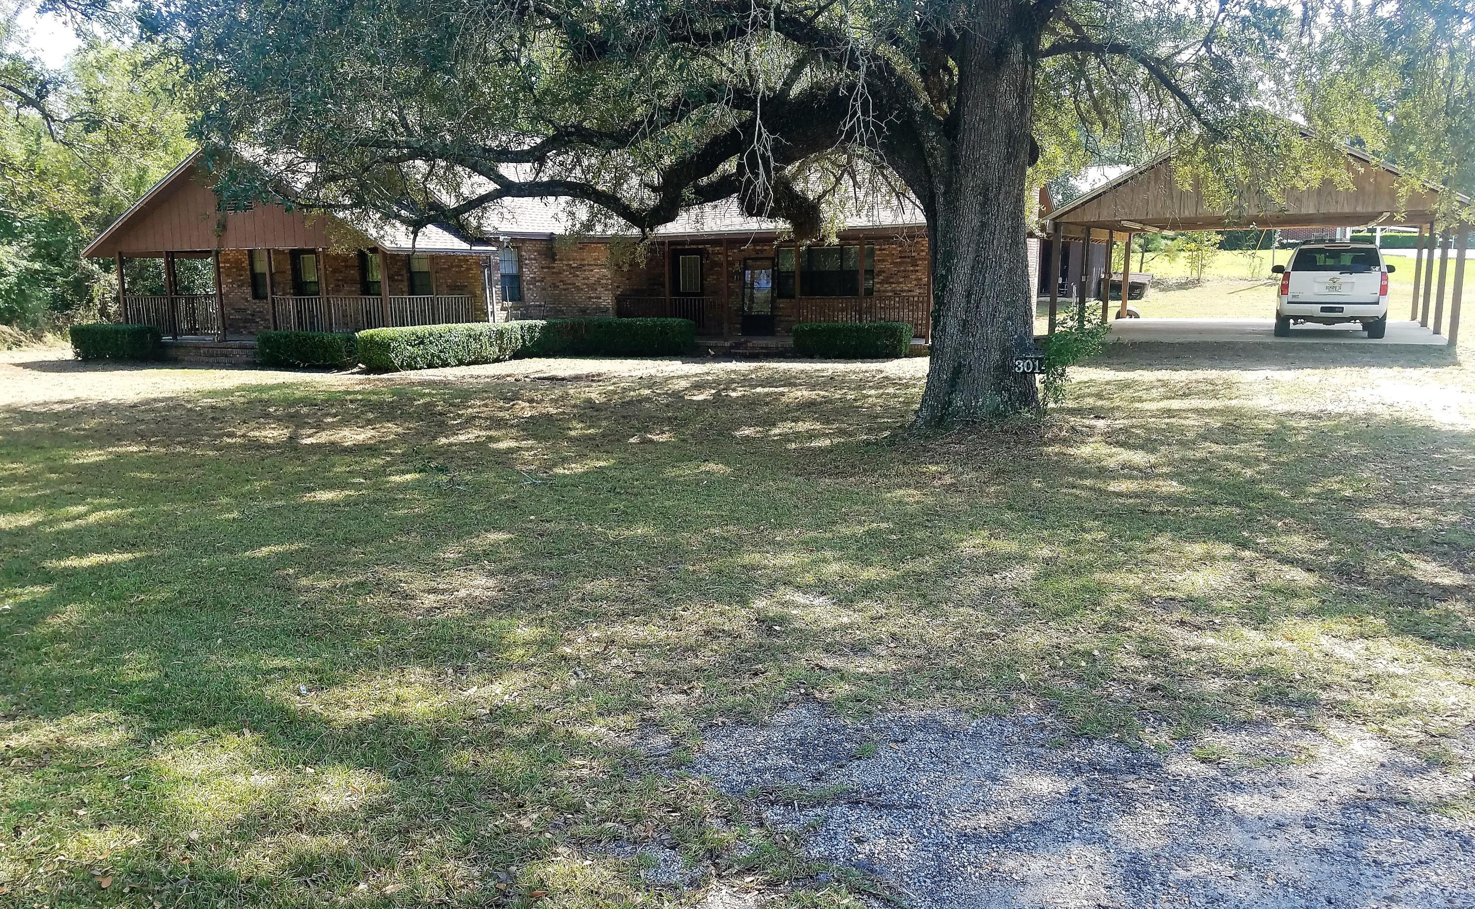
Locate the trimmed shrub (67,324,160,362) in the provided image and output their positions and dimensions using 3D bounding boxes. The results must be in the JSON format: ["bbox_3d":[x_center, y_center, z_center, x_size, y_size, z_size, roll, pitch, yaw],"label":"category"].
[{"bbox_3d":[-17.238,-3.136,30.835,2.550,0.900,0.950,4,10,27],"label":"trimmed shrub"}]

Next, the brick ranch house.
[{"bbox_3d":[-4.652,-6.010,32.459,24.600,5.650,14.400,4,10,27],"label":"brick ranch house"}]

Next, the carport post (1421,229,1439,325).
[{"bbox_3d":[16.660,-4.301,26.676,0.110,2.429,0.110,4,10,27],"label":"carport post"}]

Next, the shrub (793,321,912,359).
[{"bbox_3d":[2.614,-2.632,25.005,2.550,0.830,1.000,4,10,27],"label":"shrub"}]

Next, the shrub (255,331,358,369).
[{"bbox_3d":[-10.258,-2.608,27.226,3.300,0.870,1.050,4,10,27],"label":"shrub"}]

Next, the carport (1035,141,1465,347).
[{"bbox_3d":[12.645,-5.325,26.881,8.061,4.485,10.505,4,10,27],"label":"carport"}]

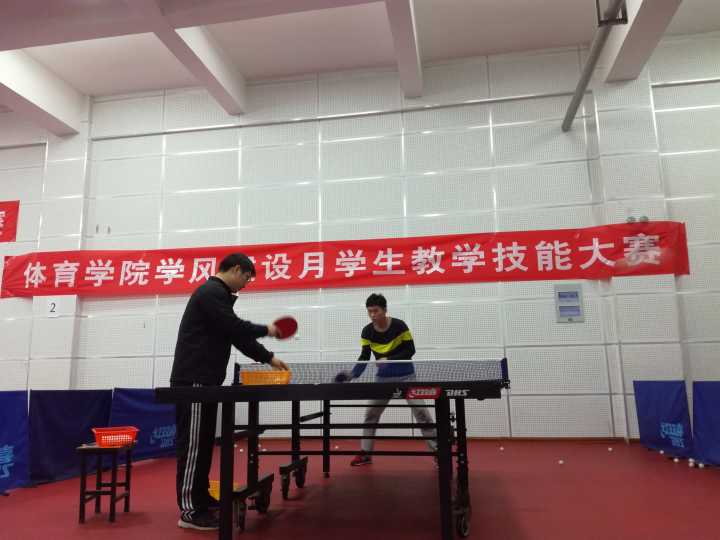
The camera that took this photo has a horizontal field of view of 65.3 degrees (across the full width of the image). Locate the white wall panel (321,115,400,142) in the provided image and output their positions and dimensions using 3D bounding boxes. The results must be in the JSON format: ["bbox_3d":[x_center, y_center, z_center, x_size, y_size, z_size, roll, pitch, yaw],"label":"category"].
[{"bbox_3d":[0.013,-2.009,7.923,1.192,0.320,0.030,-3,-10,9],"label":"white wall panel"}]

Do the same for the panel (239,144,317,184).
[{"bbox_3d":[-1.153,-1.503,8.036,1.192,0.592,0.030,-3,-10,9],"label":"panel"}]

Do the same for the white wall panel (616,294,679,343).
[{"bbox_3d":[3.477,0.588,6.779,0.683,0.600,0.040,-3,-11,10],"label":"white wall panel"}]

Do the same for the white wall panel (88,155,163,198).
[{"bbox_3d":[-3.518,-1.394,8.541,1.200,0.600,0.040,-3,-11,10],"label":"white wall panel"}]

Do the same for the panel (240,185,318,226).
[{"bbox_3d":[-1.147,-0.923,7.993,1.200,0.593,0.050,-3,-10,10],"label":"panel"}]

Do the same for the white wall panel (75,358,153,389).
[{"bbox_3d":[-3.467,1.529,7.975,1.200,0.593,0.050,-3,-10,10],"label":"white wall panel"}]

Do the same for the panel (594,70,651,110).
[{"bbox_3d":[3.385,-2.336,7.250,0.676,0.592,0.030,-3,-10,9],"label":"panel"}]

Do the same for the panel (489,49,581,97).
[{"bbox_3d":[2.369,-2.666,7.675,1.200,0.645,0.050,-3,-10,10],"label":"panel"}]

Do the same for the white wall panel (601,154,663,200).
[{"bbox_3d":[3.446,-1.180,7.120,0.683,0.600,0.040,-3,-11,10],"label":"white wall panel"}]

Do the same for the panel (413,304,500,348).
[{"bbox_3d":[1.255,0.723,7.342,1.208,0.600,0.050,-3,-10,10],"label":"panel"}]

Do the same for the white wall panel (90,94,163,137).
[{"bbox_3d":[-3.570,-2.363,8.743,1.208,0.644,0.050,-3,-10,10],"label":"white wall panel"}]

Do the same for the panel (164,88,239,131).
[{"bbox_3d":[-2.380,-2.423,8.542,1.208,0.644,0.050,-3,-10,10],"label":"panel"}]

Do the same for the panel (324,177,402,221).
[{"bbox_3d":[0.036,-0.985,7.819,1.200,0.600,0.040,-3,-11,10],"label":"panel"}]

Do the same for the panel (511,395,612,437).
[{"bbox_3d":[2.468,1.797,6.937,1.208,0.506,0.050,-3,-10,10],"label":"panel"}]

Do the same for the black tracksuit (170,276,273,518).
[{"bbox_3d":[-0.864,0.752,3.503,0.570,1.360,0.540,2,-11,-18],"label":"black tracksuit"}]

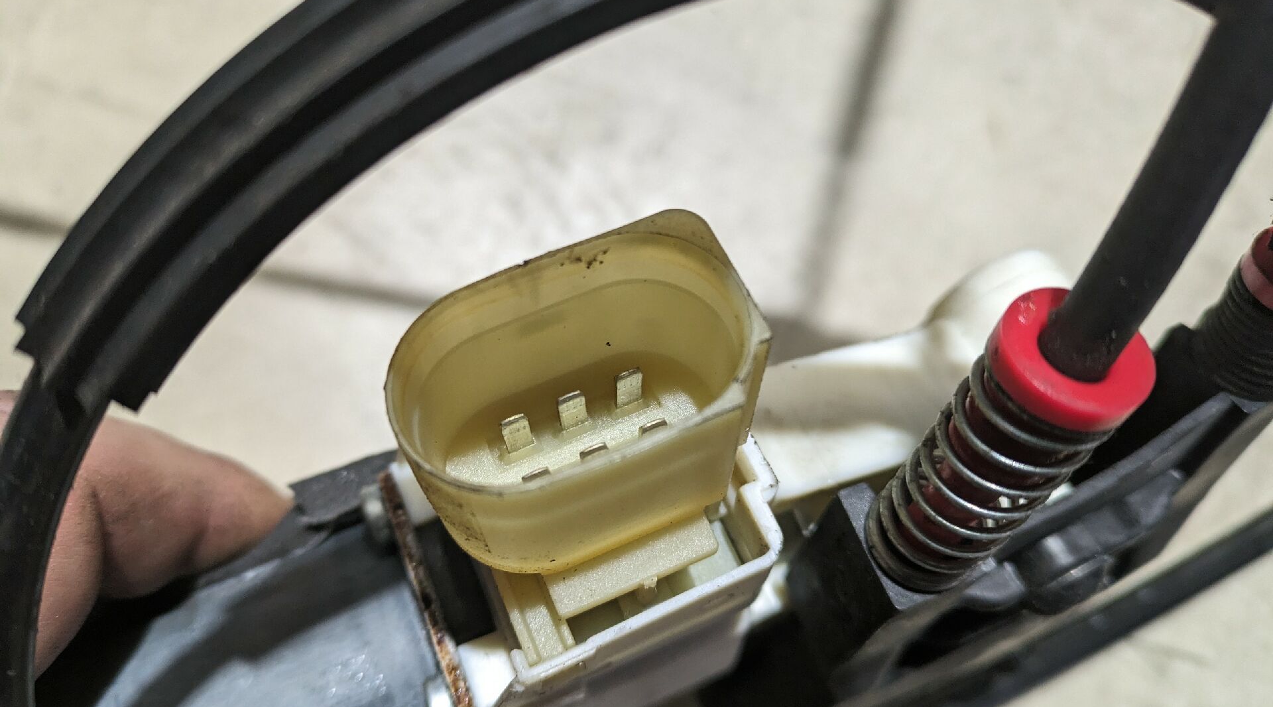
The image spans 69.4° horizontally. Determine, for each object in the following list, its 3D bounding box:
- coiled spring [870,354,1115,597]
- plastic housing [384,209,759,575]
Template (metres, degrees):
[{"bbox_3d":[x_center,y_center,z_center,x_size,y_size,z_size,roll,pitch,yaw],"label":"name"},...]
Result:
[{"bbox_3d":[0.036,0.012,0.096,0.013,0.034,0.013,5,51,-6],"label":"coiled spring"},{"bbox_3d":[-0.005,0.006,0.088,0.031,0.024,0.021,-22,61,-12],"label":"plastic housing"}]

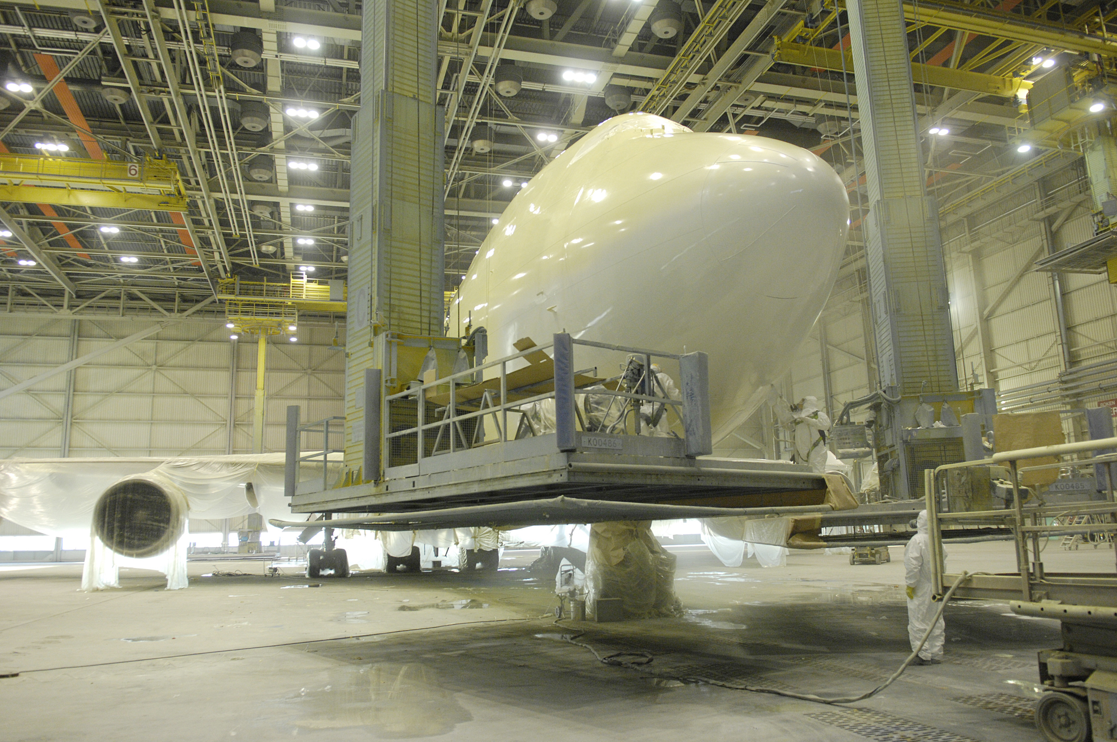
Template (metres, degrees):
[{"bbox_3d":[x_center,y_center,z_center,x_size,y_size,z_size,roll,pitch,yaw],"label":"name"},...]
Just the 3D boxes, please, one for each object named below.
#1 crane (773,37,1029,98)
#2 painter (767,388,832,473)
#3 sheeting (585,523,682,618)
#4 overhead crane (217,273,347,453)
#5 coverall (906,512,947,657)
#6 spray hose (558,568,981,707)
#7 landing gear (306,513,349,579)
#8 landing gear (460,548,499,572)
[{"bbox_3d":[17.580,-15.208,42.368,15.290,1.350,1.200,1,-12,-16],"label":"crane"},{"bbox_3d":[3.888,1.194,13.244,0.850,1.850,0.600,-3,-11,5],"label":"painter"},{"bbox_3d":[1.454,3.833,17.173,1.550,2.200,1.550,1,-12,-16],"label":"sheeting"},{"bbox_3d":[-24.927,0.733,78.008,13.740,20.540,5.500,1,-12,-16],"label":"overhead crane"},{"bbox_3d":[4.409,2.574,10.052,0.540,1.770,0.380,4,-12,-25],"label":"coverall"},{"bbox_3d":[1.050,3.269,11.633,1.650,1.200,10.000,2,-12,-21],"label":"spray hose"},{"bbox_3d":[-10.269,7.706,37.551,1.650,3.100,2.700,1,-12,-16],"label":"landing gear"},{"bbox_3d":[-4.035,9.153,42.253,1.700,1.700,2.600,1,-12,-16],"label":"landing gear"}]

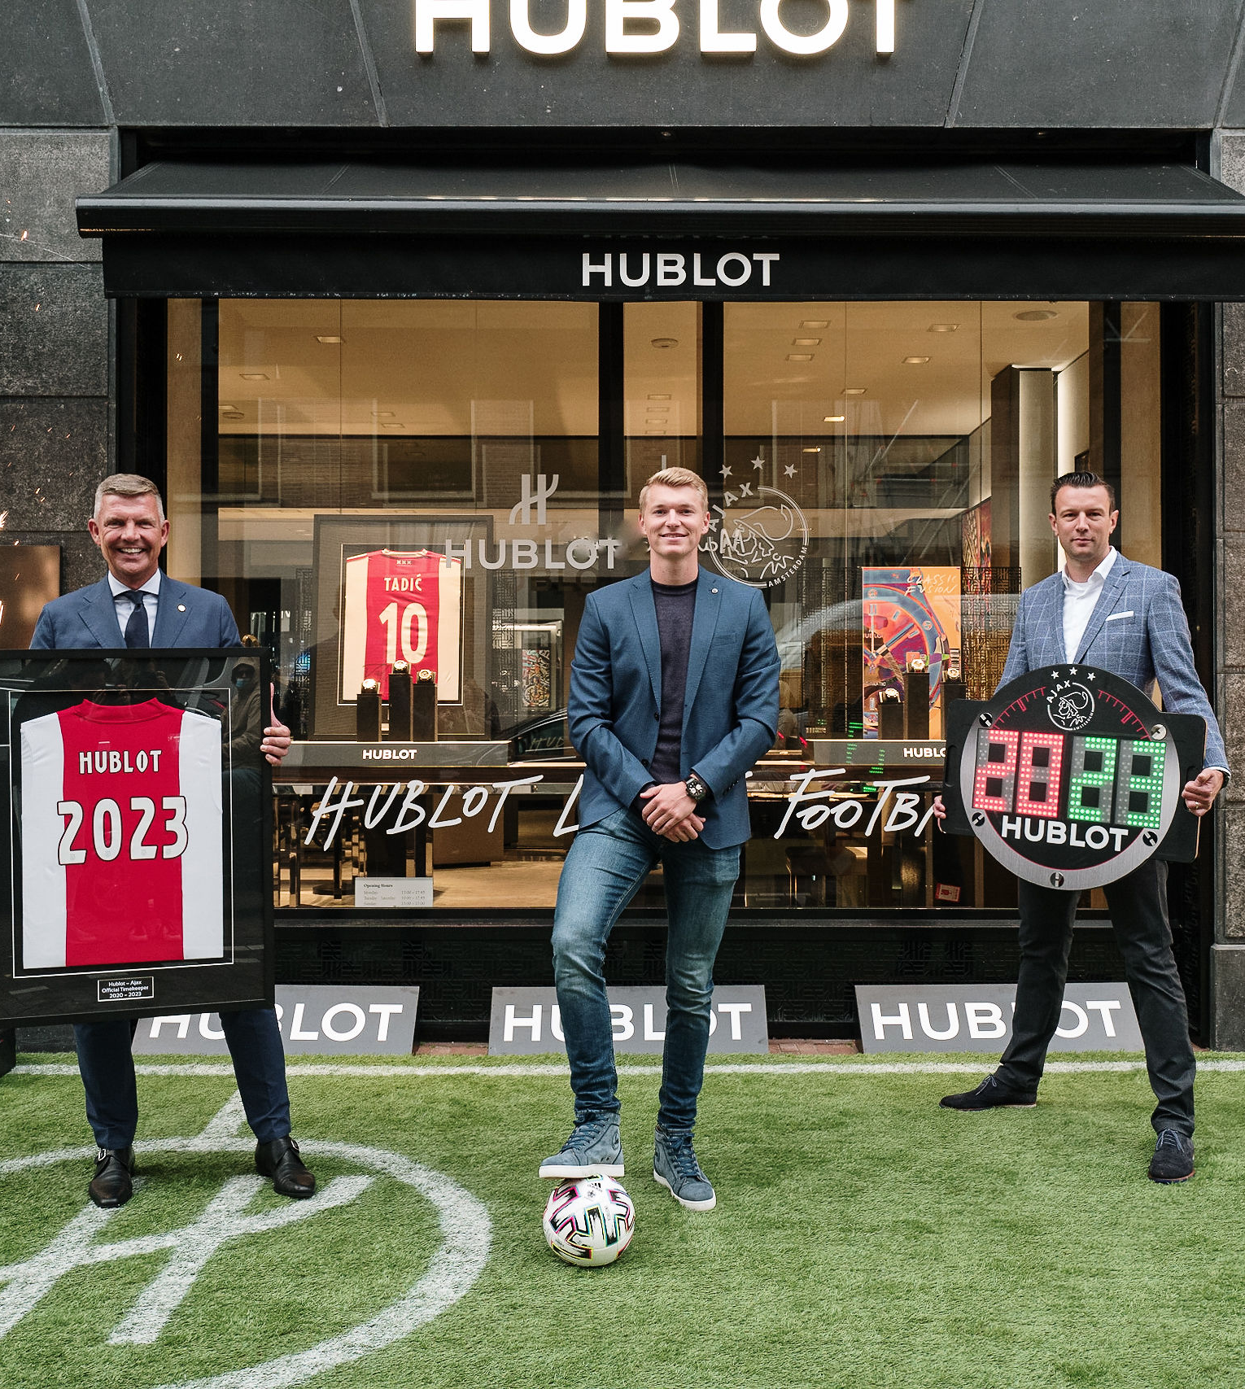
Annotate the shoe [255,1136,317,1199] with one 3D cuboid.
[{"bbox_3d":[-0.915,1.280,4.410,0.110,0.120,0.310,0,1,-27],"label":"shoe"}]

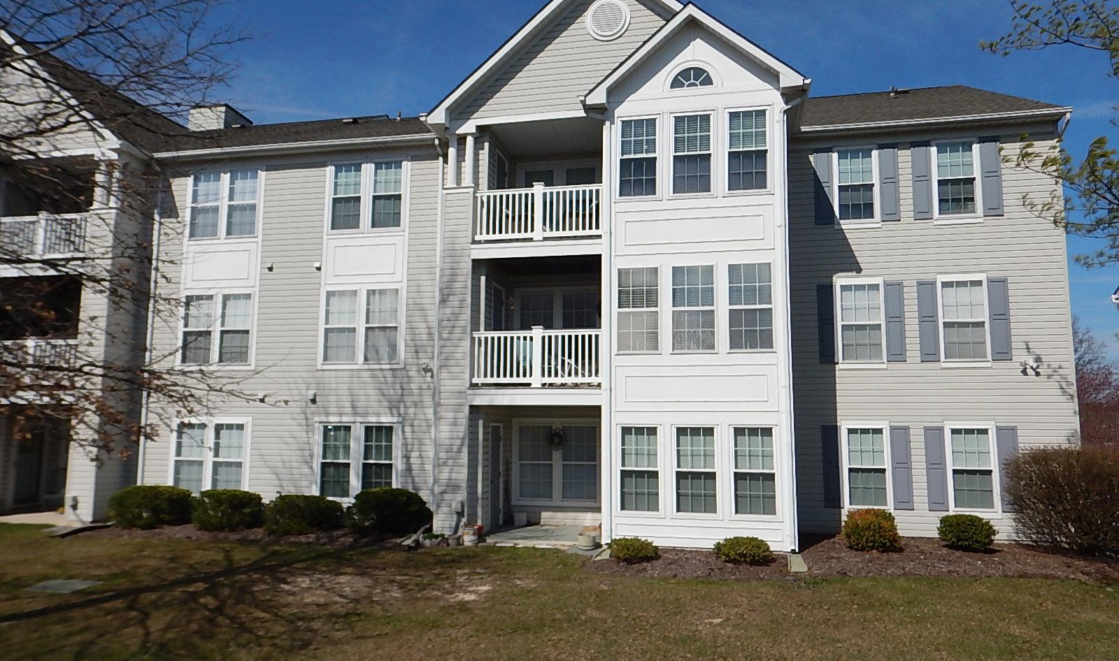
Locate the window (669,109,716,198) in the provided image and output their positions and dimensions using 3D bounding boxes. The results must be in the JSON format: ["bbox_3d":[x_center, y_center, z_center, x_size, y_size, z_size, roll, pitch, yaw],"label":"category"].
[{"bbox_3d":[2.389,-3.170,13.976,0.828,1.638,0.080,-1,-8,12],"label":"window"}]

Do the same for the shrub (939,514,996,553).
[{"bbox_3d":[7.156,3.532,13.623,0.950,0.640,0.920,-1,-7,12],"label":"shrub"}]

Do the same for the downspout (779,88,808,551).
[{"bbox_3d":[4.114,-0.290,13.312,0.495,7.987,0.200,-1,-7,12],"label":"downspout"}]

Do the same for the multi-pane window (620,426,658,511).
[{"bbox_3d":[1.387,2.405,13.484,0.687,1.461,0.080,-1,-8,12],"label":"multi-pane window"}]

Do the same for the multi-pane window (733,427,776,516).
[{"bbox_3d":[3.280,2.366,13.082,0.701,1.470,0.080,-1,-8,12],"label":"multi-pane window"}]

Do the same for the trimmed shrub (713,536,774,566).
[{"bbox_3d":[2.948,3.506,12.416,0.880,0.400,0.850,-1,-8,12],"label":"trimmed shrub"}]

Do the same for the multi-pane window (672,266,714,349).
[{"bbox_3d":[2.356,-0.401,13.642,0.755,1.520,0.080,-1,-8,12],"label":"multi-pane window"}]

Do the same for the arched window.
[{"bbox_3d":[2.427,-4.665,14.277,0.777,0.421,0.100,-1,-7,12],"label":"arched window"}]

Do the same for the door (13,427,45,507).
[{"bbox_3d":[-12.793,3.231,18.739,0.100,1.920,0.840,-1,-7,12],"label":"door"}]

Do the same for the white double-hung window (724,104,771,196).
[{"bbox_3d":[3.391,-3.232,13.912,0.867,1.666,0.100,-1,-7,12],"label":"white double-hung window"}]

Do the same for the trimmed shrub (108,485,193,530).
[{"bbox_3d":[-8.354,3.574,15.882,1.600,0.800,1.250,-1,-7,12],"label":"trimmed shrub"}]

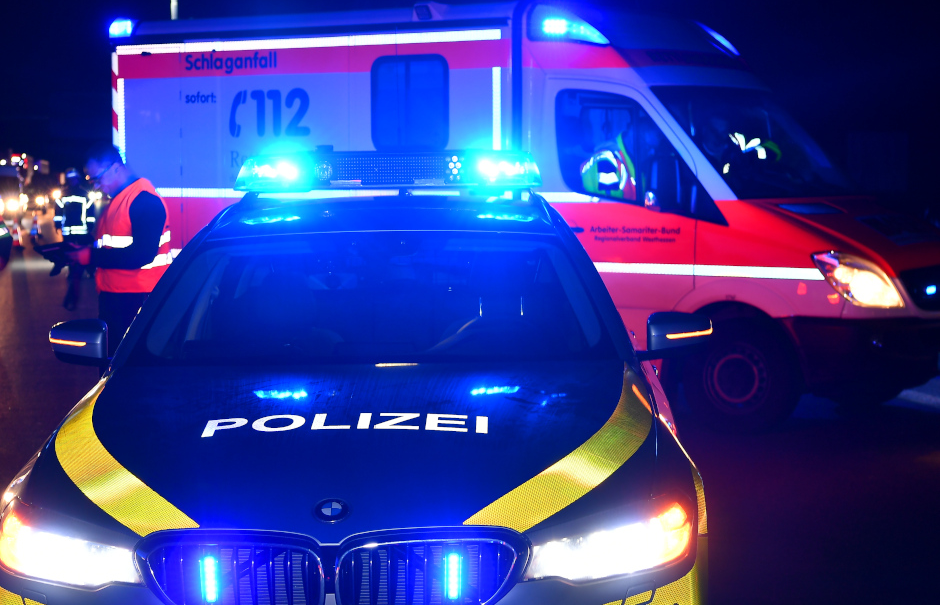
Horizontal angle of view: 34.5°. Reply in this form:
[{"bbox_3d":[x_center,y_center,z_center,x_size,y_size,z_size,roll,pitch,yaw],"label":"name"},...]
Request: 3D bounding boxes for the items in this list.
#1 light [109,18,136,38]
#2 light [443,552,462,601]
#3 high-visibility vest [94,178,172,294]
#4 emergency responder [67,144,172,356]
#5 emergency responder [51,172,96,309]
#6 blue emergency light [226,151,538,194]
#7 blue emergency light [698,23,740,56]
[{"bbox_3d":[-2.642,-2.084,11.500,0.200,0.140,0.180,2,5,27],"label":"light"},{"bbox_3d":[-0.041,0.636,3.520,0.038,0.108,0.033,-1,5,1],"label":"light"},{"bbox_3d":[-1.737,-0.346,7.820,0.340,0.600,0.460,-2,5,-22],"label":"high-visibility vest"},{"bbox_3d":[-1.788,0.059,7.821,0.470,1.740,0.490,-2,5,-22],"label":"emergency responder"},{"bbox_3d":[-4.878,-0.777,18.771,0.550,1.760,0.420,-1,5,-12],"label":"emergency responder"},{"bbox_3d":[-0.302,-0.479,5.550,1.120,0.140,0.310,-1,5,1],"label":"blue emergency light"},{"bbox_3d":[1.785,-1.915,11.130,0.420,0.220,0.200,2,5,27],"label":"blue emergency light"}]

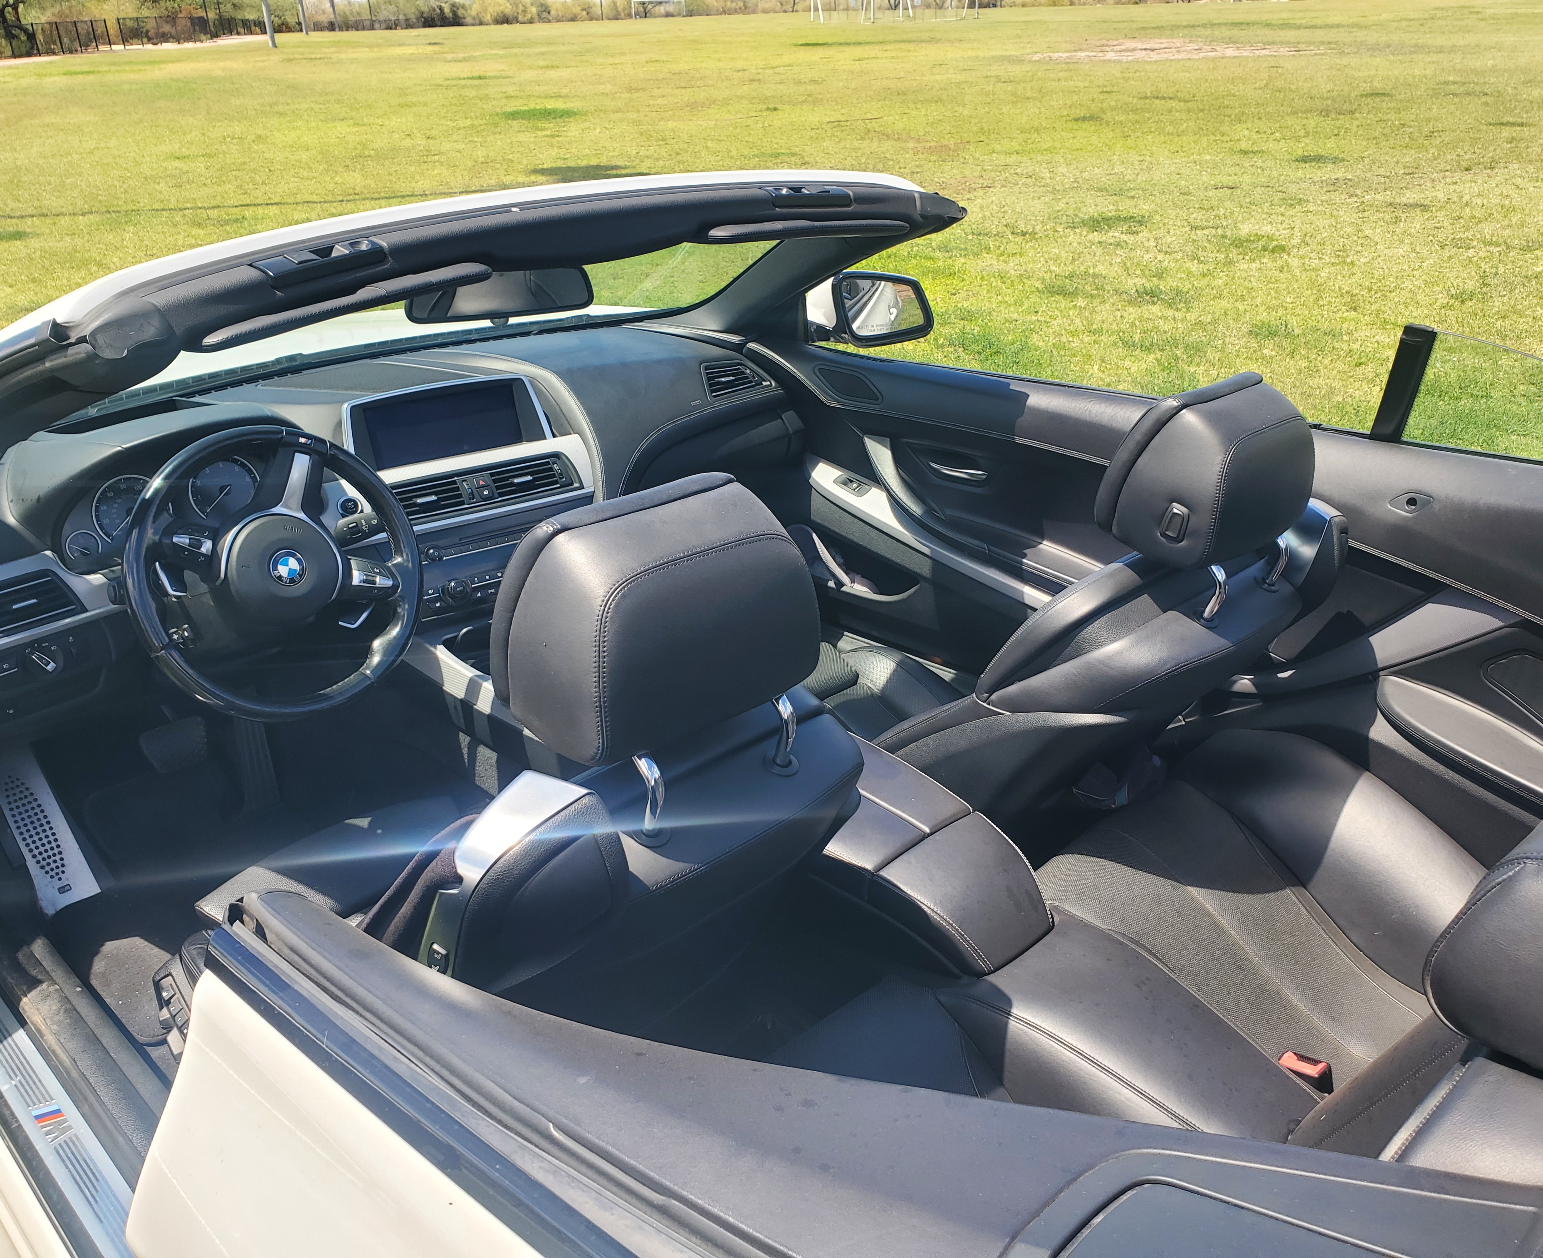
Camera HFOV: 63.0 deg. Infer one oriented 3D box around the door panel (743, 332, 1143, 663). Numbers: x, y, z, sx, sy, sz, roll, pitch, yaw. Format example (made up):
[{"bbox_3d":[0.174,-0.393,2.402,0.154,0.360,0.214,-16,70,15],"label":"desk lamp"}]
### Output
[{"bbox_3d":[0.326,-0.166,2.168,0.160,0.620,1.120,-23,34,-38],"label":"door panel"}]

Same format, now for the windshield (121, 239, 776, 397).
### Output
[{"bbox_3d":[-0.500,-0.467,1.846,1.340,0.130,0.740,-23,8,-38],"label":"windshield"}]

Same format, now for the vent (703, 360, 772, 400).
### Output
[{"bbox_3d":[-0.063,-0.461,2.283,0.155,0.070,0.045,-23,19,-38],"label":"vent"}]

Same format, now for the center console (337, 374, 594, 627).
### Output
[{"bbox_3d":[-0.445,-0.194,1.935,0.390,0.340,0.200,-18,21,-32],"label":"center console"}]

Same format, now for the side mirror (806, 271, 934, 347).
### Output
[{"bbox_3d":[0.163,-0.628,2.455,0.255,0.148,0.170,-18,31,-31],"label":"side mirror"}]

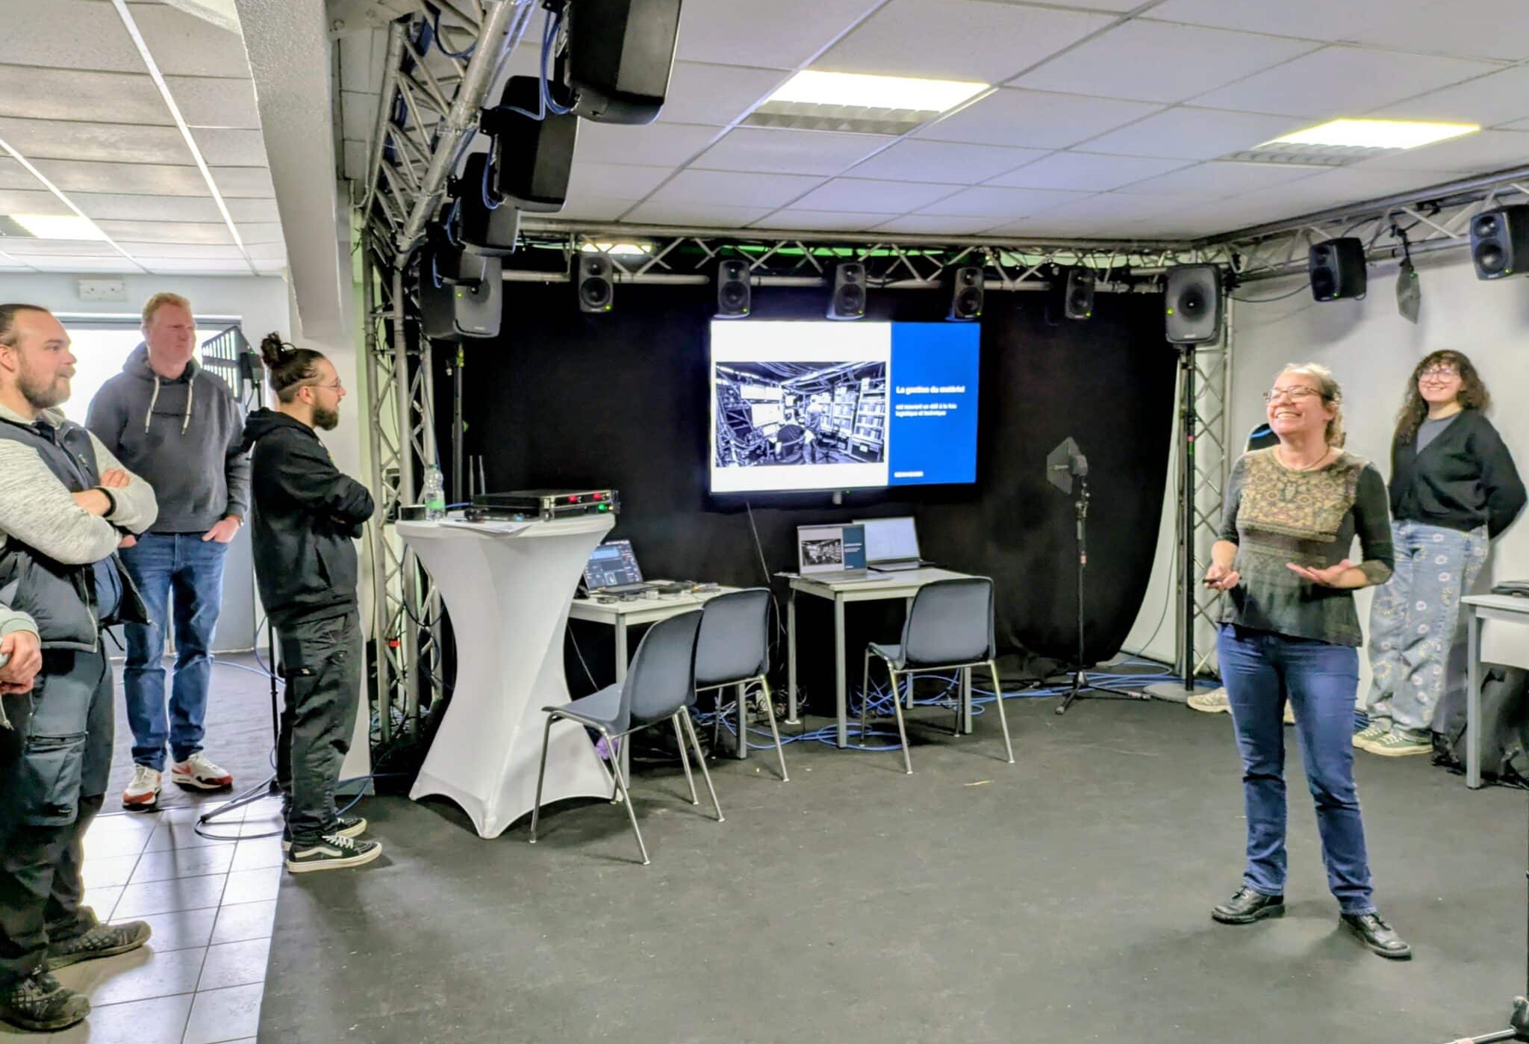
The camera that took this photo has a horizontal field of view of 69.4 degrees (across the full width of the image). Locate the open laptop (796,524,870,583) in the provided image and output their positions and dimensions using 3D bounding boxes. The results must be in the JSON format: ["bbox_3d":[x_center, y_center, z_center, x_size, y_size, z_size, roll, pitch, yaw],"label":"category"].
[{"bbox_3d":[0.373,0.156,5.465,0.350,0.240,0.280,-3,5,-19],"label":"open laptop"}]

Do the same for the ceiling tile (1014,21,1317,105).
[{"bbox_3d":[1.106,-1.289,3.106,0.610,0.018,0.600,-3,5,-20],"label":"ceiling tile"}]

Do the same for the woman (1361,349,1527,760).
[{"bbox_3d":[3.008,0.141,4.911,0.520,1.720,0.400,4,7,43],"label":"woman"}]

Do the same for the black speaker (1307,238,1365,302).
[{"bbox_3d":[2.760,-1.220,5.330,0.178,0.285,0.189,-12,8,-19],"label":"black speaker"}]

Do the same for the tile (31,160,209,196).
[{"bbox_3d":[-2.494,-1.355,4.328,0.600,0.025,0.600,-3,6,-21],"label":"tile"}]

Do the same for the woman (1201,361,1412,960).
[{"bbox_3d":[1.539,0.378,3.128,0.520,1.620,0.430,3,6,37],"label":"woman"}]

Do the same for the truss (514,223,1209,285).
[{"bbox_3d":[0.572,-1.305,5.544,3.775,0.265,0.275,-3,5,-17],"label":"truss"}]

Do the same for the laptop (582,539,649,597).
[{"bbox_3d":[-0.663,0.227,5.285,0.335,0.205,0.345,3,7,43],"label":"laptop"}]

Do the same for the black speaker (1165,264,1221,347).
[{"bbox_3d":[2.371,-1.198,6.100,0.287,0.433,0.278,0,7,24],"label":"black speaker"}]

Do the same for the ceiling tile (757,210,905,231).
[{"bbox_3d":[0.274,-1.453,5.356,0.610,0.018,0.600,-3,5,-20],"label":"ceiling tile"}]

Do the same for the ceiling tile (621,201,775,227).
[{"bbox_3d":[-0.316,-1.418,5.135,0.610,0.018,0.600,-3,5,-20],"label":"ceiling tile"}]

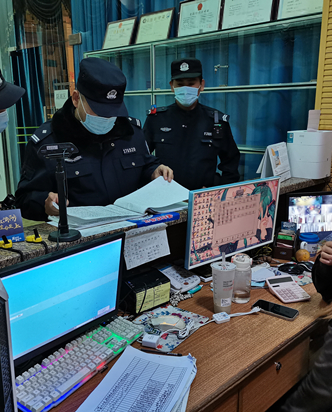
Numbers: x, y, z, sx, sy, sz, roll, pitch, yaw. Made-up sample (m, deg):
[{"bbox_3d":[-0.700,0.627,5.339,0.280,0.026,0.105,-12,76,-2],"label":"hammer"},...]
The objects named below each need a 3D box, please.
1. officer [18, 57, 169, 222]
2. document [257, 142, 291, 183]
[{"bbox_3d":[-0.317,0.187,1.848,0.590,1.660,0.470,-11,17,-38],"label":"officer"},{"bbox_3d":[0.566,-0.225,2.152,0.112,0.188,0.275,8,16,31],"label":"document"}]

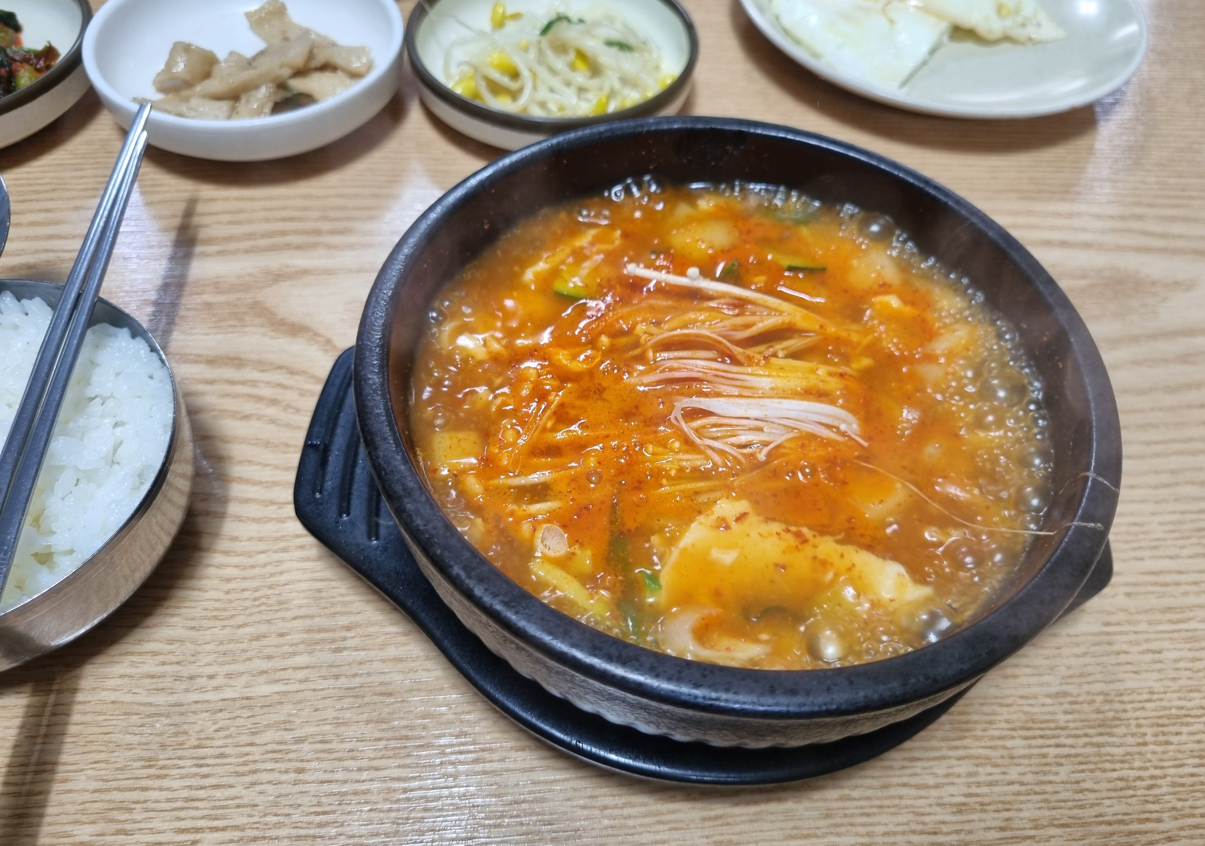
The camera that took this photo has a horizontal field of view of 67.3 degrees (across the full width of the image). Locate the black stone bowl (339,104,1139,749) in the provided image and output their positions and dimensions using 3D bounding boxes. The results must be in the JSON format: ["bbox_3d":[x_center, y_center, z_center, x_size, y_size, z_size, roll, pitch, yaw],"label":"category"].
[{"bbox_3d":[0.031,-0.002,0.238,0.178,0.065,0.178,2,53,-2],"label":"black stone bowl"}]

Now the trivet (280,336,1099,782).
[{"bbox_3d":[0.029,0.017,0.264,0.229,0.018,0.175,5,53,0],"label":"trivet"}]

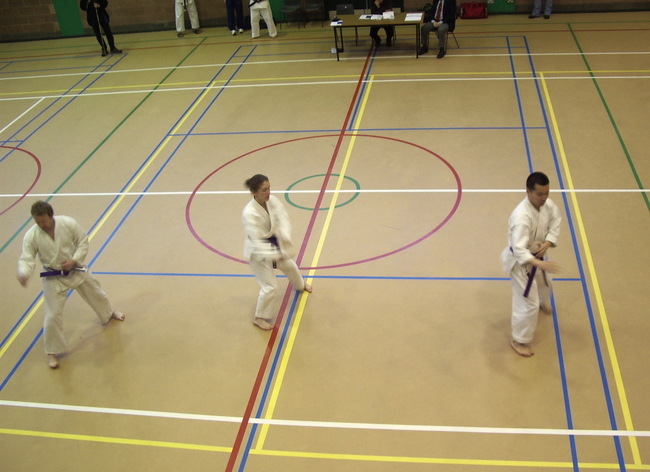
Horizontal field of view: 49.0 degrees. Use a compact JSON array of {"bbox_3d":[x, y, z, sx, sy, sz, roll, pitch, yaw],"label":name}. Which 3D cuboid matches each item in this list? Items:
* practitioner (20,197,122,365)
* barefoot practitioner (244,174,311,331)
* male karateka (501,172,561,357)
[{"bbox_3d":[-2.605,0.386,7.055,0.920,1.730,0.600,-18,34,-17],"label":"practitioner"},{"bbox_3d":[-0.496,0.119,7.216,0.560,1.600,0.750,24,43,39],"label":"barefoot practitioner"},{"bbox_3d":[1.955,0.219,6.510,0.670,1.710,0.620,-22,35,-23],"label":"male karateka"}]

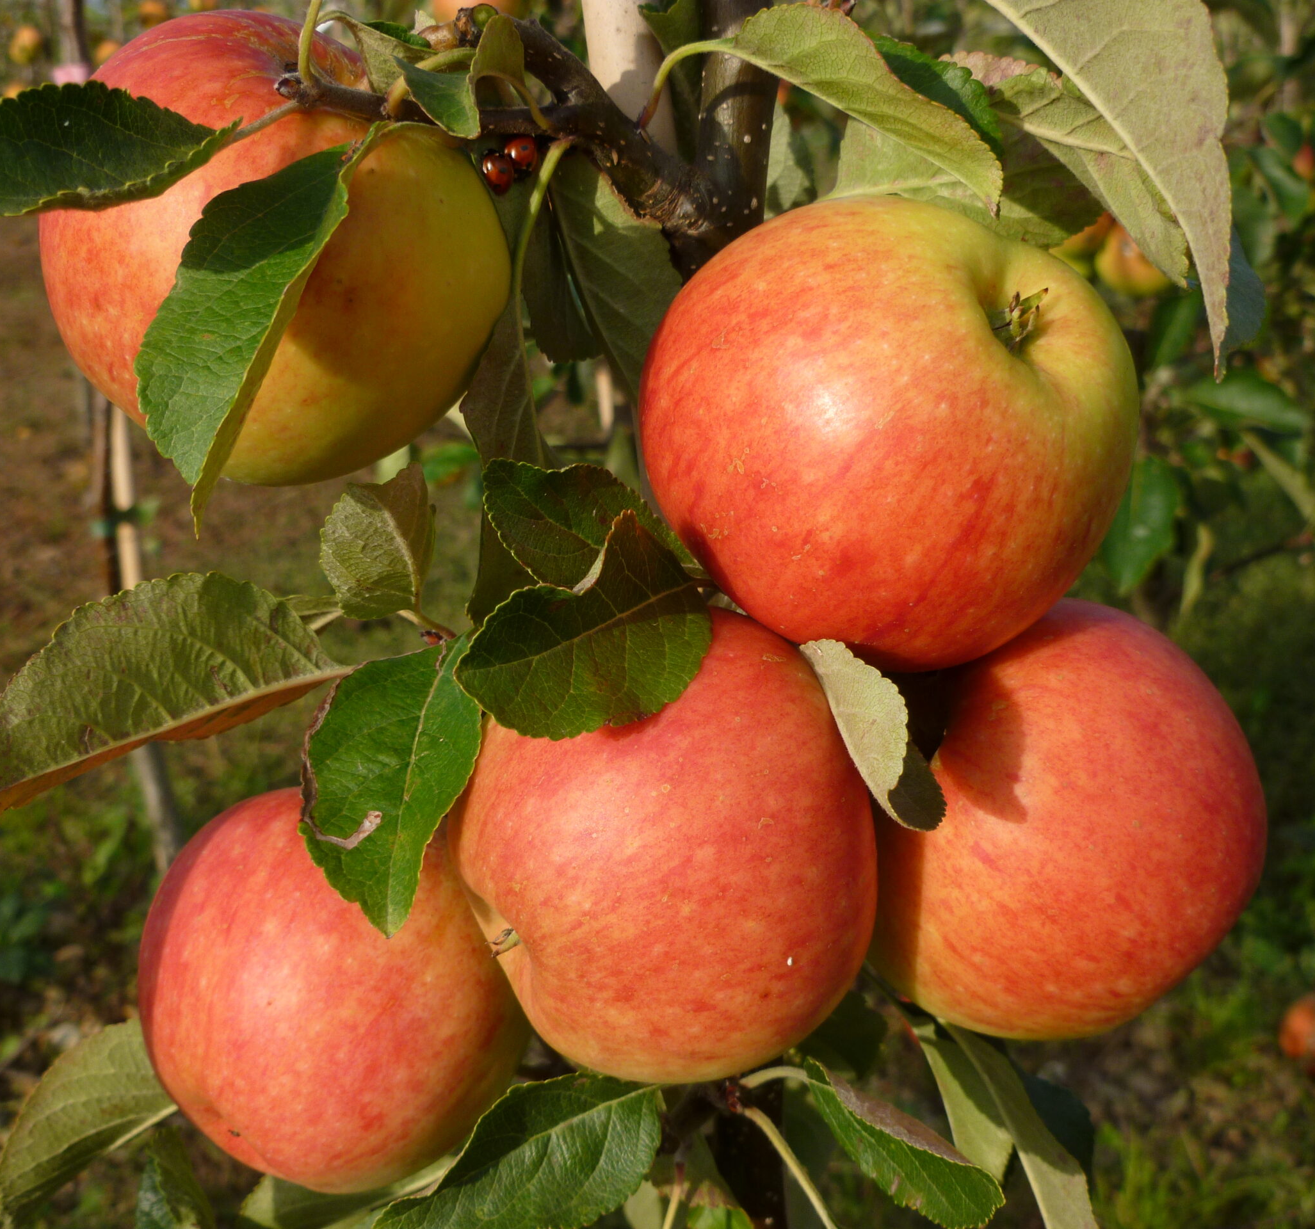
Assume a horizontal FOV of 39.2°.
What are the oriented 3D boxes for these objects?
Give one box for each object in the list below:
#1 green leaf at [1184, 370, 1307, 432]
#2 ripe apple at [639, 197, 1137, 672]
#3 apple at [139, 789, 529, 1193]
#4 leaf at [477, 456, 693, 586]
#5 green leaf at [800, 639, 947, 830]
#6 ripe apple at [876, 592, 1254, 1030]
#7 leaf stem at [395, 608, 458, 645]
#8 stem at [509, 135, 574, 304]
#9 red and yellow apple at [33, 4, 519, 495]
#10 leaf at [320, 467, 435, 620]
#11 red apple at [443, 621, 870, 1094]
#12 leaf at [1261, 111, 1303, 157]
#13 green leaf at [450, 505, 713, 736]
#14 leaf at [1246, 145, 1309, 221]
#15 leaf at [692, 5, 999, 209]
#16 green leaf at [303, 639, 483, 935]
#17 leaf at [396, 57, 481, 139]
[{"bbox_3d":[0.350,-0.128,1.100,0.072,0.012,0.032,21,39,16],"label":"green leaf"},{"bbox_3d":[0.037,-0.030,0.300,0.080,0.080,0.074,-37,-2,-44],"label":"ripe apple"},{"bbox_3d":[-0.061,0.070,0.347,0.076,0.071,0.076,35,-9,0],"label":"apple"},{"bbox_3d":[-0.010,-0.014,0.300,0.038,0.022,0.009,26,-30,-21],"label":"leaf"},{"bbox_3d":[0.034,0.019,0.292,0.019,0.036,0.014,-33,0,-16],"label":"green leaf"},{"bbox_3d":[0.072,0.037,0.335,0.072,0.079,0.079,40,0,-12],"label":"ripe apple"},{"bbox_3d":[-0.040,0.002,0.322,0.012,0.003,0.003,30,0,-12],"label":"leaf stem"},{"bbox_3d":[-0.020,-0.068,0.319,0.006,0.029,0.004,26,17,18],"label":"stem"},{"bbox_3d":[-0.062,-0.065,0.314,0.079,0.073,0.079,12,27,-5],"label":"red and yellow apple"},{"bbox_3d":[-0.048,-0.012,0.320,0.020,0.027,0.012,-13,9,10],"label":"leaf"},{"bbox_3d":[0.001,0.038,0.314,0.072,0.080,0.080,-30,0,-6],"label":"red apple"},{"bbox_3d":[0.440,-0.339,1.300,0.026,0.010,0.044,-16,60,-25],"label":"leaf"},{"bbox_3d":[-0.012,0.002,0.290,0.042,0.033,0.014,-19,4,-15],"label":"green leaf"},{"bbox_3d":[0.419,-0.293,1.250,0.032,0.058,0.018,-34,0,-14],"label":"leaf"},{"bbox_3d":[0.029,-0.082,0.297,0.054,0.024,0.012,33,61,16],"label":"leaf"},{"bbox_3d":[-0.042,0.028,0.299,0.027,0.046,0.010,10,-12,9],"label":"green leaf"},{"bbox_3d":[-0.036,-0.085,0.305,0.012,0.017,0.009,-28,0,-10],"label":"leaf"}]

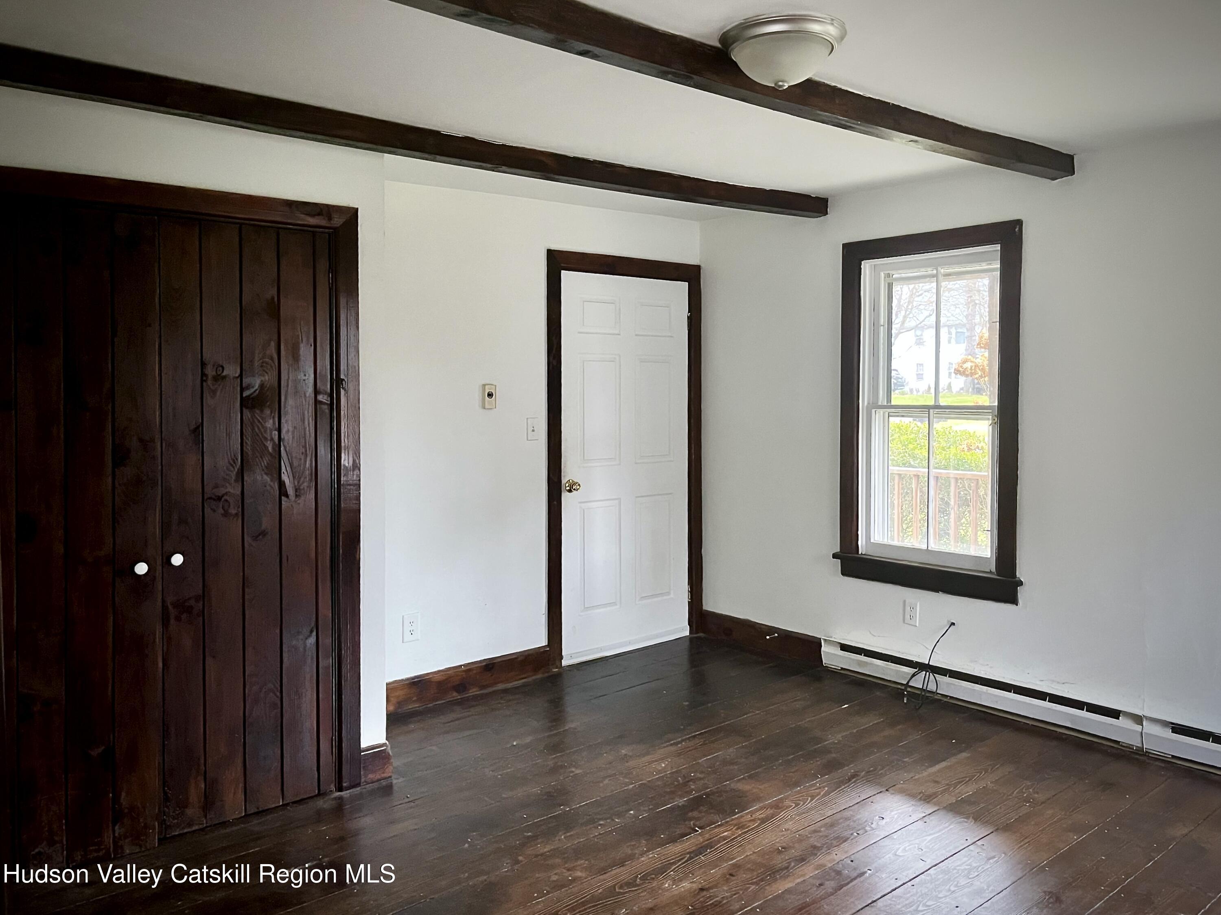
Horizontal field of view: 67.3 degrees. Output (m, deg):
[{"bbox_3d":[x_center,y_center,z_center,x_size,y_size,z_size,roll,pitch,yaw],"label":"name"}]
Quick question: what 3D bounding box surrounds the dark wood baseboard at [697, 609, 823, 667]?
[{"bbox_3d":[0.811,0.981,5.056,0.022,0.144,0.875,-4,5,-40],"label":"dark wood baseboard"}]

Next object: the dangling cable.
[{"bbox_3d":[1.449,0.923,4.179,0.165,0.370,0.190,-4,5,-40],"label":"dangling cable"}]

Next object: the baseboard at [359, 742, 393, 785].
[{"bbox_3d":[-0.863,1.123,3.381,0.122,0.138,0.025,-4,5,-40],"label":"baseboard"}]

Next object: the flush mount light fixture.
[{"bbox_3d":[0.441,-1.009,2.357,0.322,0.128,0.322,-1,4,0],"label":"flush mount light fixture"}]

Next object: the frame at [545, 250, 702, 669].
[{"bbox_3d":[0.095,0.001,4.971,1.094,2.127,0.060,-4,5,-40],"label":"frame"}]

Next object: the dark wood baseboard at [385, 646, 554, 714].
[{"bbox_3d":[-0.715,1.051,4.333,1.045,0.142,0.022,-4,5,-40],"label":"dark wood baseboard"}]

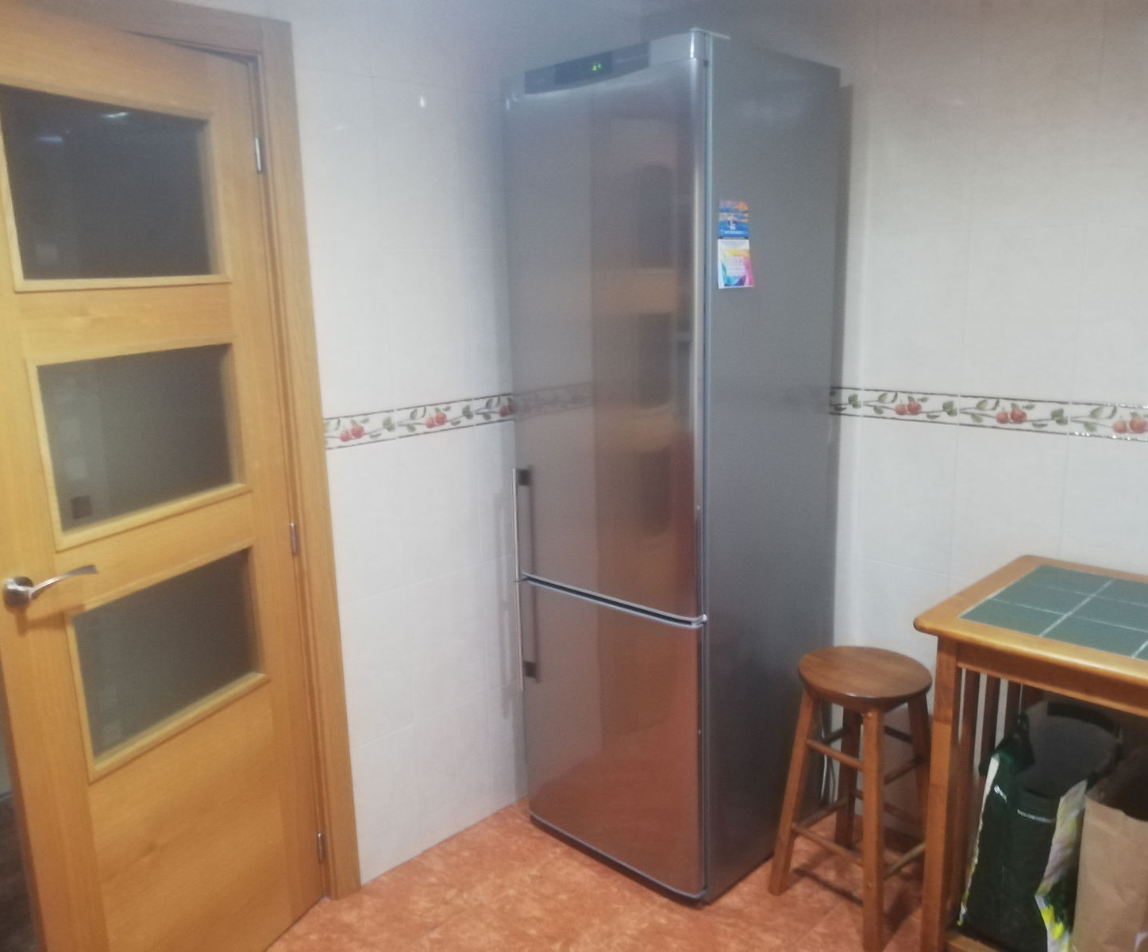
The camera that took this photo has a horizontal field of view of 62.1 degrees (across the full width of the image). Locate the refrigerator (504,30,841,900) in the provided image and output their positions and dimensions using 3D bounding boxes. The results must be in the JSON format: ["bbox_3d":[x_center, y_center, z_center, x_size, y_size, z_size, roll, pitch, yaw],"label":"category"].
[{"bbox_3d":[0.250,0.003,2.514,0.597,2.005,0.611,9,16,42],"label":"refrigerator"}]

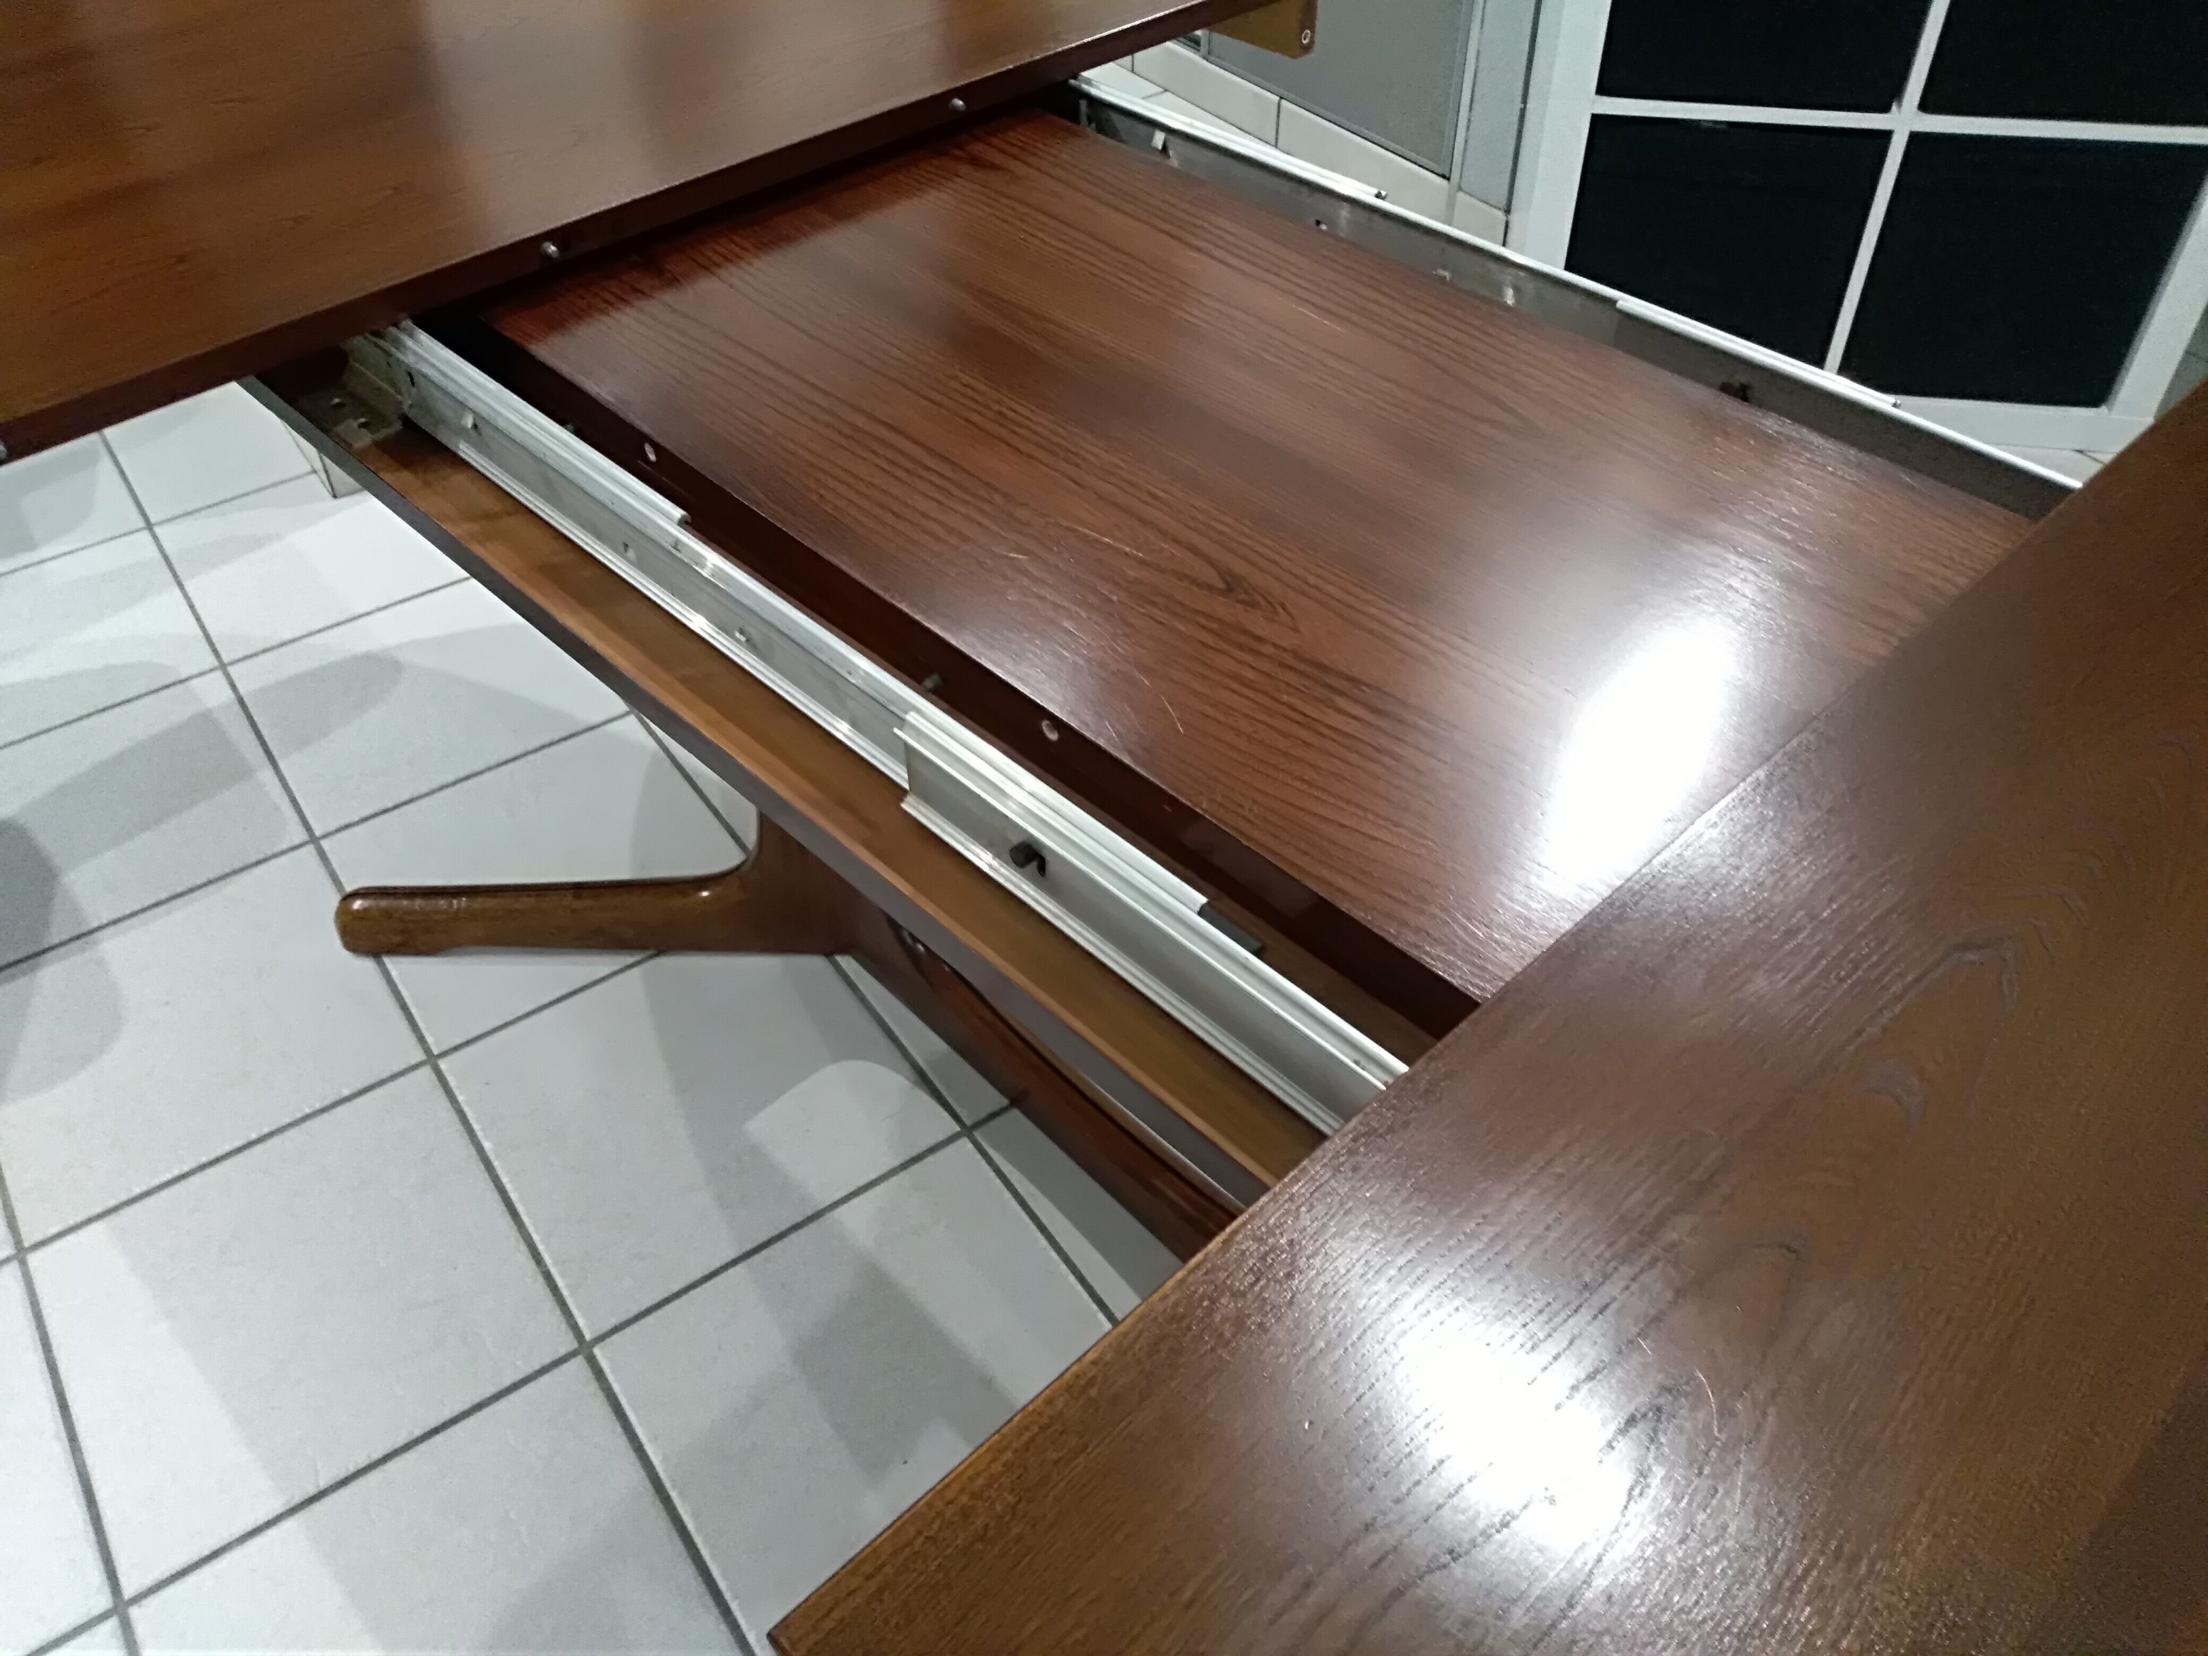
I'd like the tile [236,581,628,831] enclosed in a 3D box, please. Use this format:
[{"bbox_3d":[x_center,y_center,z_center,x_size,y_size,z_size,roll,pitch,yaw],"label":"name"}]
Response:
[{"bbox_3d":[-0.734,-0.148,1.801,0.327,0.010,0.326,-27,50,-24],"label":"tile"}]

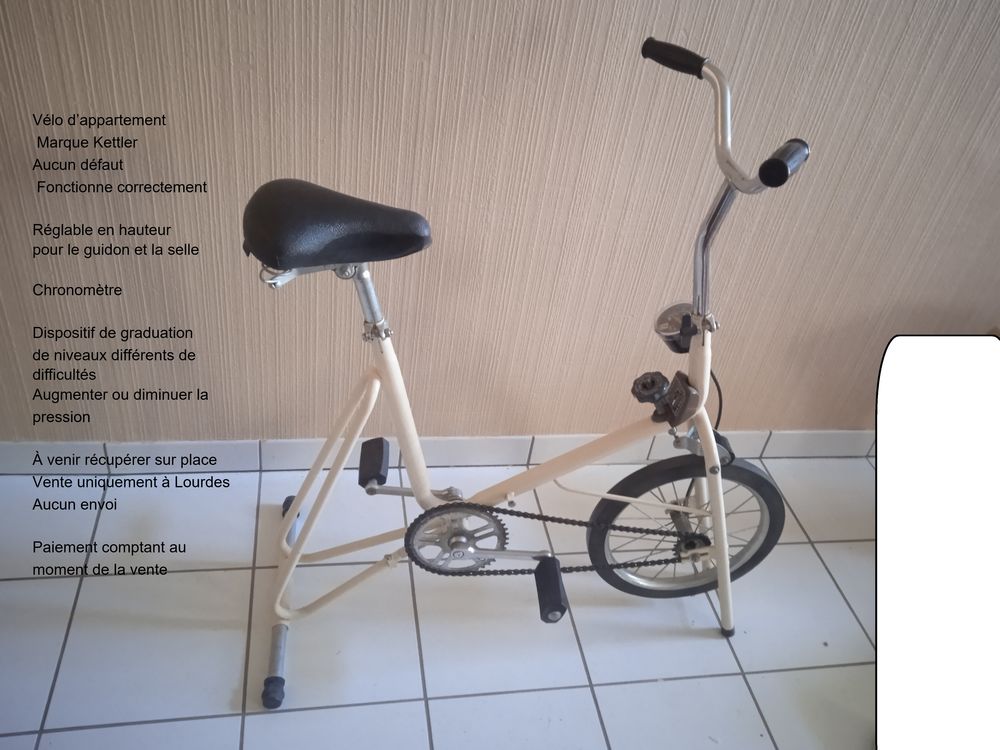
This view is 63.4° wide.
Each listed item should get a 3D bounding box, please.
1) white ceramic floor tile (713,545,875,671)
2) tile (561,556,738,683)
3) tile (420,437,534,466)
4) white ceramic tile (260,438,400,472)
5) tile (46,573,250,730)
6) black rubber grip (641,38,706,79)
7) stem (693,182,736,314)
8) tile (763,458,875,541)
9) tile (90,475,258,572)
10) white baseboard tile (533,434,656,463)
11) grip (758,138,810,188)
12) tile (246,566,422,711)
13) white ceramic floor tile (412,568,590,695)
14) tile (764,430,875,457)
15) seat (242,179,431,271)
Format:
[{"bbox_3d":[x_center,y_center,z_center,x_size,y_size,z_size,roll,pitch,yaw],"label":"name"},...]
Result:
[{"bbox_3d":[0.584,0.476,1.688,0.300,0.010,0.300,0,38,-13],"label":"white ceramic floor tile"},{"bbox_3d":[0.290,0.478,1.632,0.300,0.010,0.300,0,38,-13],"label":"tile"},{"bbox_3d":[-0.074,0.175,1.861,0.300,0.082,0.010,0,38,-13],"label":"tile"},{"bbox_3d":[-0.371,0.174,1.794,0.300,0.082,0.010,0,38,-13],"label":"white ceramic tile"},{"bbox_3d":[-0.598,0.472,1.419,0.300,0.010,0.300,0,38,-13],"label":"tile"},{"bbox_3d":[0.246,-0.446,1.138,0.101,0.031,0.031,32,42,23],"label":"black rubber grip"},{"bbox_3d":[0.298,-0.178,1.140,0.050,0.215,0.027,3,38,-9],"label":"stem"},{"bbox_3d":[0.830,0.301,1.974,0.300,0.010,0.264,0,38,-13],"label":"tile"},{"bbox_3d":[-0.647,0.296,1.638,0.300,0.010,0.264,0,38,-13],"label":"tile"},{"bbox_3d":[0.224,0.176,1.929,0.300,0.082,0.010,0,38,-13],"label":"white baseboard tile"},{"bbox_3d":[0.307,-0.228,0.870,0.031,0.031,0.101,26,38,20],"label":"grip"},{"bbox_3d":[-0.305,0.476,1.497,0.300,0.010,0.300,0,38,-13],"label":"tile"},{"bbox_3d":[-0.008,0.477,1.564,0.300,0.010,0.300,0,38,-13],"label":"white ceramic floor tile"},{"bbox_3d":[0.813,0.176,2.051,0.300,0.090,0.010,0,38,-13],"label":"tile"},{"bbox_3d":[-0.213,-0.195,1.067,0.255,0.092,0.200,3,38,-9],"label":"seat"}]

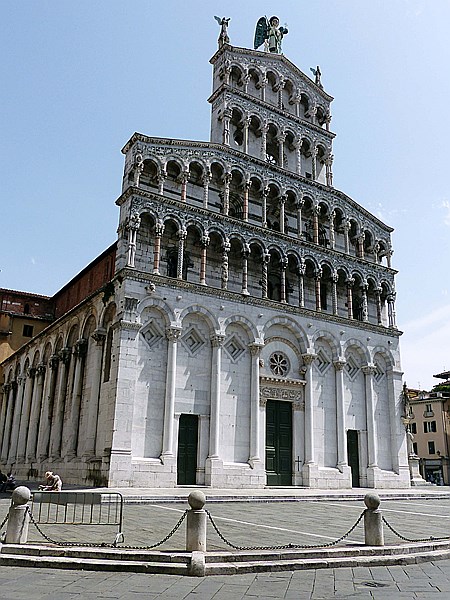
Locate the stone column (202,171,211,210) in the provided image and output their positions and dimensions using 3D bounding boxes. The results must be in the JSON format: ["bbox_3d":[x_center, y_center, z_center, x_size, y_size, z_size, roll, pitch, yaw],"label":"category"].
[{"bbox_3d":[-1.188,-7.072,33.813,0.390,2.615,0.390,12,-21,-30],"label":"stone column"}]

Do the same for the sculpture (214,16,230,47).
[{"bbox_3d":[-0.206,-23.297,45.334,1.400,3.400,1.100,13,-22,-30],"label":"sculpture"}]

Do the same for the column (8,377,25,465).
[{"bbox_3d":[-20.756,11.909,52.563,0.750,8.698,0.750,13,-22,-30],"label":"column"}]

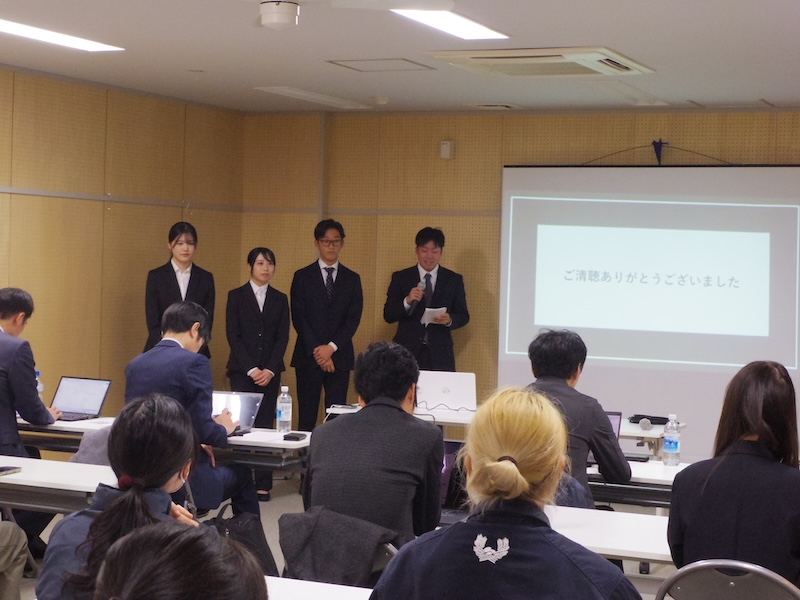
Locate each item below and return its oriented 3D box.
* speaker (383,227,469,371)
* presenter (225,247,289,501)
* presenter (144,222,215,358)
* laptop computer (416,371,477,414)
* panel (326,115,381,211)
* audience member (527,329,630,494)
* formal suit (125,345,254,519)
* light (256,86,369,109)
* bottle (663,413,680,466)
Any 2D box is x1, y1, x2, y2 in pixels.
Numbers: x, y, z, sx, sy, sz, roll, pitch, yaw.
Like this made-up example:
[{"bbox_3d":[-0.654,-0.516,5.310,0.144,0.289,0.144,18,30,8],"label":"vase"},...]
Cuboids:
[{"bbox_3d":[0.151,0.421,9.061,0.520,1.717,0.420,2,2,2],"label":"speaker"},{"bbox_3d":[-0.893,0.452,9.490,0.405,1.565,0.310,2,2,-9],"label":"presenter"},{"bbox_3d":[-1.397,0.362,9.662,0.440,1.704,0.320,2,2,-9],"label":"presenter"},{"bbox_3d":[0.275,0.489,8.297,0.328,0.228,0.294,2,2,13],"label":"laptop computer"},{"bbox_3d":[-0.330,-0.968,10.698,0.418,0.660,0.025,3,2,24],"label":"panel"},{"bbox_3d":[0.642,0.743,5.904,0.520,1.270,0.780,2,2,24],"label":"audience member"},{"bbox_3d":[-0.895,0.706,6.636,0.490,1.060,0.720,3,2,32],"label":"formal suit"},{"bbox_3d":[-0.543,-1.335,9.988,0.240,0.060,1.240,3,2,24],"label":"light"},{"bbox_3d":[1.123,0.575,6.277,0.066,0.214,0.066,2,2,24],"label":"bottle"}]

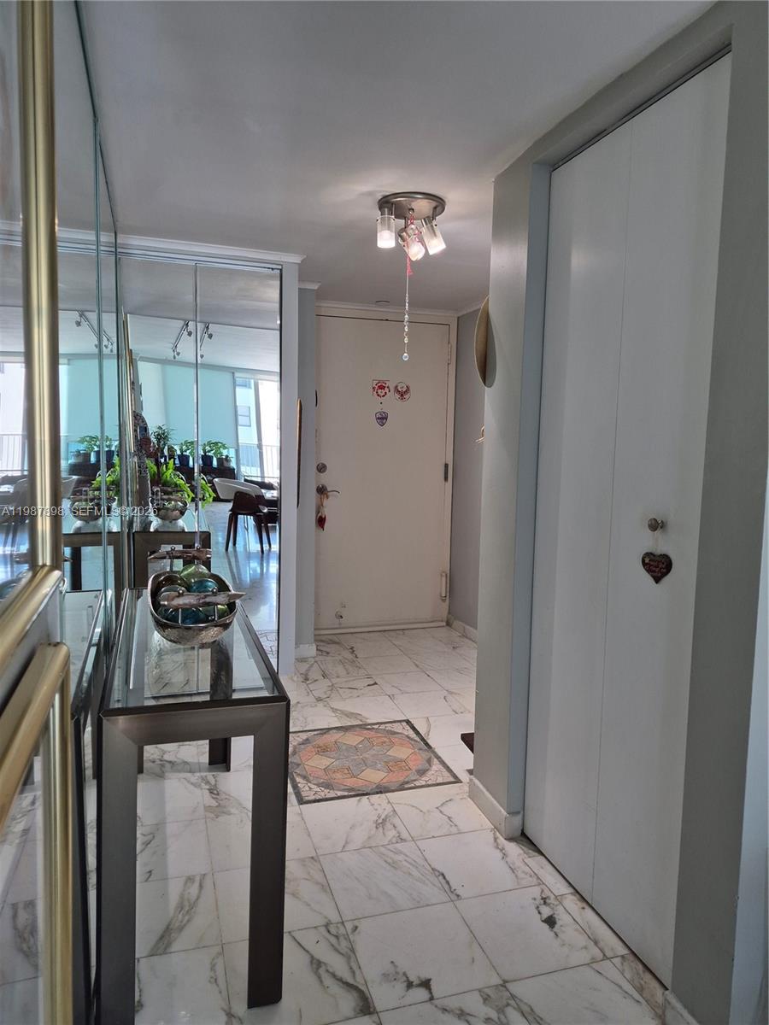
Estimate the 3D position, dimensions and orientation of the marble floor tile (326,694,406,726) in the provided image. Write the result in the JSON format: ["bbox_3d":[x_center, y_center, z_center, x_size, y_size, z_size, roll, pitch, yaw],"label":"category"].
[{"bbox_3d":[-0.089,0.934,3.196,0.321,0.012,0.310,0,6,-18],"label":"marble floor tile"}]

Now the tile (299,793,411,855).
[{"bbox_3d":[-0.098,1.024,2.236,0.307,0.012,0.296,0,6,-18],"label":"tile"}]

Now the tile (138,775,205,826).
[{"bbox_3d":[-0.769,0.997,2.343,0.303,0.012,0.303,-1,6,-17],"label":"tile"}]

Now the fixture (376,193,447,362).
[{"bbox_3d":[0.096,-0.858,2.552,0.255,0.580,0.262,1,5,0],"label":"fixture"}]

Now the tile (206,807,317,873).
[{"bbox_3d":[-0.388,1.022,2.146,0.303,0.012,0.303,-1,6,-17],"label":"tile"}]

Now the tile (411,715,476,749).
[{"bbox_3d":[0.299,0.957,2.997,0.303,0.012,0.303,-1,6,-17],"label":"tile"}]

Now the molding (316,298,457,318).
[{"bbox_3d":[0.003,-1.298,4.378,1.024,0.048,0.045,-1,6,-17],"label":"molding"}]

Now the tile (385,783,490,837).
[{"bbox_3d":[0.182,1.016,2.325,0.282,0.012,0.303,-1,6,-17],"label":"tile"}]

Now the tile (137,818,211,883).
[{"bbox_3d":[-0.678,1.025,2.054,0.303,0.012,0.303,-1,6,-17],"label":"tile"}]

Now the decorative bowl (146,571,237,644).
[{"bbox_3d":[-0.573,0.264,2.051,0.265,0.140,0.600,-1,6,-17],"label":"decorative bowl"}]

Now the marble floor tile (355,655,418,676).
[{"bbox_3d":[0.026,0.871,3.862,0.303,0.012,0.303,-1,6,-17],"label":"marble floor tile"}]

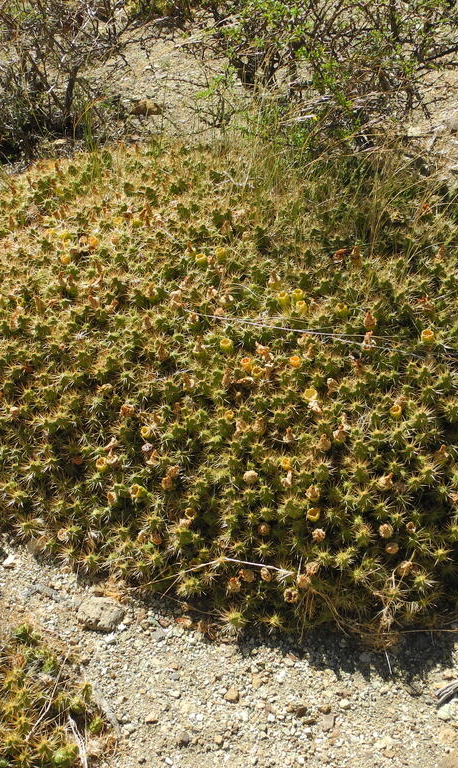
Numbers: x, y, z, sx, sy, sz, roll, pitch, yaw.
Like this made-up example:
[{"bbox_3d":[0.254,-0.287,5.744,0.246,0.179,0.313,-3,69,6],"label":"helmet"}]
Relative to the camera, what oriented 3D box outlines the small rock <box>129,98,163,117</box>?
[{"bbox_3d":[-0.356,-1.195,3.580,0.147,0.051,0.091,-4,42,-4],"label":"small rock"}]

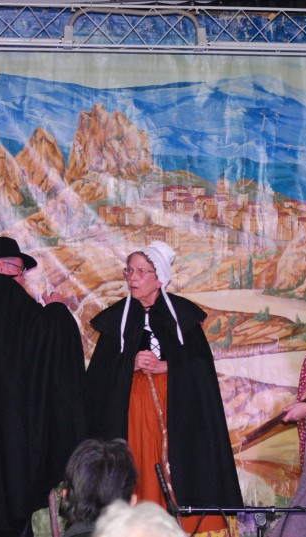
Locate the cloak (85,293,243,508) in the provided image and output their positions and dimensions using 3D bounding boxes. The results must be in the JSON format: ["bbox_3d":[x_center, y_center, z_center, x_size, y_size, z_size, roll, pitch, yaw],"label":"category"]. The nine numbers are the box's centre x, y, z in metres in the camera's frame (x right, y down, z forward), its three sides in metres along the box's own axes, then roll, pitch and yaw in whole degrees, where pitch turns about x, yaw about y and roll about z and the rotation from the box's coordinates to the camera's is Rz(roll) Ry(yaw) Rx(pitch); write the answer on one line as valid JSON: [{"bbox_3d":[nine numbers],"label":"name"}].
[{"bbox_3d":[0.029,0.614,9.950,0.760,1.020,0.500,0,0,7],"label":"cloak"}]

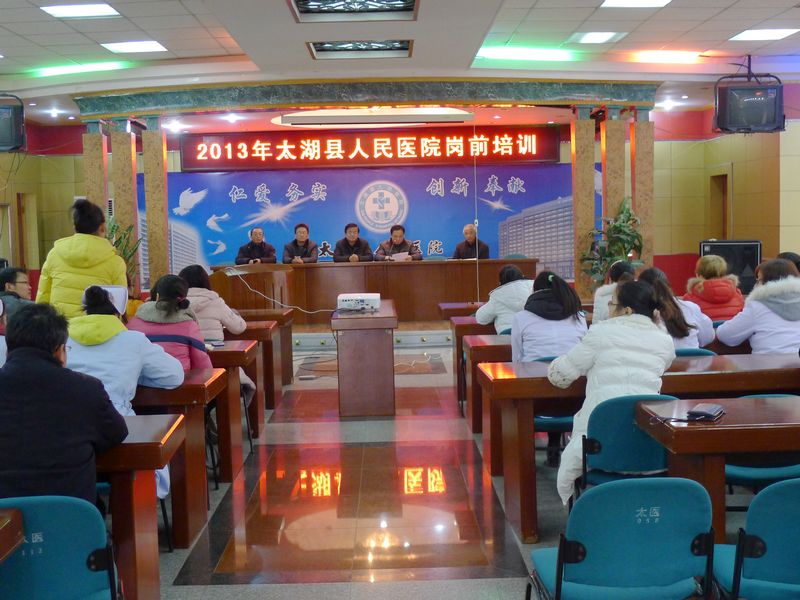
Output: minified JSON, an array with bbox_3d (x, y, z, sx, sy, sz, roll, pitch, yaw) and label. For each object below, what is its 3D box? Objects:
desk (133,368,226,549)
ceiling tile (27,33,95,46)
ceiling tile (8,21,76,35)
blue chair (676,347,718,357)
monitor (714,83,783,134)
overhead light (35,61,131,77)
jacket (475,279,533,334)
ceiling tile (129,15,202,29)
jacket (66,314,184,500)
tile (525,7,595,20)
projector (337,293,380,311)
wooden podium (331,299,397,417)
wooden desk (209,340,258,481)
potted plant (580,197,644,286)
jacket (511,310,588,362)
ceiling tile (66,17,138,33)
[{"bbox_3d":[-1.655,0.767,4.688,1.600,0.757,0.480,-1,5,-1],"label":"desk"},{"bbox_3d":[-3.334,-2.572,9.785,0.600,0.025,0.600,-1,5,-1],"label":"ceiling tile"},{"bbox_3d":[-3.252,-2.458,8.986,0.600,0.020,0.600,-1,5,-1],"label":"ceiling tile"},{"bbox_3d":[1.436,0.622,5.370,0.450,0.790,0.520,-1,5,-1],"label":"blue chair"},{"bbox_3d":[3.933,-2.152,11.200,0.710,0.530,0.500,-1,9,7],"label":"monitor"},{"bbox_3d":[-3.739,-2.701,11.604,1.250,0.100,0.120,1,5,24],"label":"overhead light"},{"bbox_3d":[0.760,0.146,6.719,0.490,0.580,0.550,-2,5,-9],"label":"jacket"},{"bbox_3d":[-2.123,-2.541,9.074,0.600,0.025,0.600,-1,5,-1],"label":"ceiling tile"},{"bbox_3d":[-1.159,0.455,4.292,0.490,0.770,0.460,-1,5,-1],"label":"jacket"},{"bbox_3d":[1.461,-2.627,9.109,0.600,0.025,0.600,-1,5,-1],"label":"tile"},{"bbox_3d":[-0.333,0.025,8.106,0.335,0.104,0.250,-1,5,-1],"label":"projector"},{"bbox_3d":[-0.265,0.449,8.335,0.490,0.755,1.500,-1,5,-1],"label":"wooden podium"},{"bbox_3d":[-1.649,0.664,5.917,1.600,0.760,0.500,-1,5,-1],"label":"wooden desk"},{"bbox_3d":[2.697,-0.543,12.632,0.820,1.520,0.800,-1,5,-1],"label":"potted plant"},{"bbox_3d":[0.822,0.303,5.453,0.440,0.530,0.560,-1,5,-1],"label":"jacket"},{"bbox_3d":[-2.686,-2.484,8.973,0.600,0.020,0.600,-1,5,-1],"label":"ceiling tile"}]

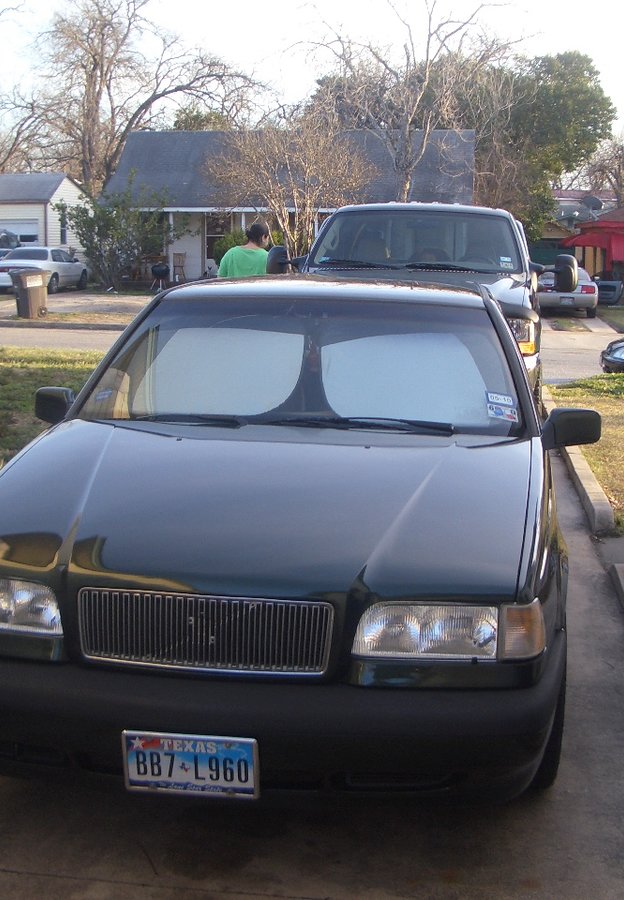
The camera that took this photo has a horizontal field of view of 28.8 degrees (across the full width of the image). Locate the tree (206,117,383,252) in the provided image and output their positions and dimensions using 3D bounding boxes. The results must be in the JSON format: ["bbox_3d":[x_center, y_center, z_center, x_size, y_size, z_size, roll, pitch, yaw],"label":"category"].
[{"bbox_3d":[-0.568,-6.941,35.330,5.000,5.480,4.800,1,10,7],"label":"tree"}]

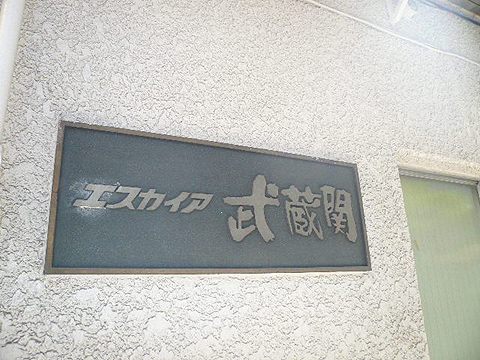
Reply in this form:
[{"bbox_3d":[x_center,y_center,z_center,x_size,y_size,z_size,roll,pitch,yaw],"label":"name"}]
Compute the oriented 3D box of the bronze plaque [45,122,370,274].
[{"bbox_3d":[-0.015,0.086,1.210,1.030,0.396,0.030,6,-19,-26],"label":"bronze plaque"}]

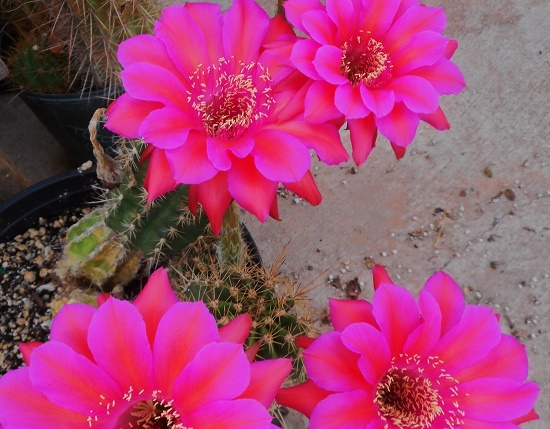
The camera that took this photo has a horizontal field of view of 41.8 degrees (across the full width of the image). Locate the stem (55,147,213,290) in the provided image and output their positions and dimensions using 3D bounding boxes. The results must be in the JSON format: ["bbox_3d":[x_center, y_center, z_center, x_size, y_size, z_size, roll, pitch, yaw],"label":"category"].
[{"bbox_3d":[-0.109,0.002,0.560,0.105,0.085,0.085,8,54,-11],"label":"stem"}]

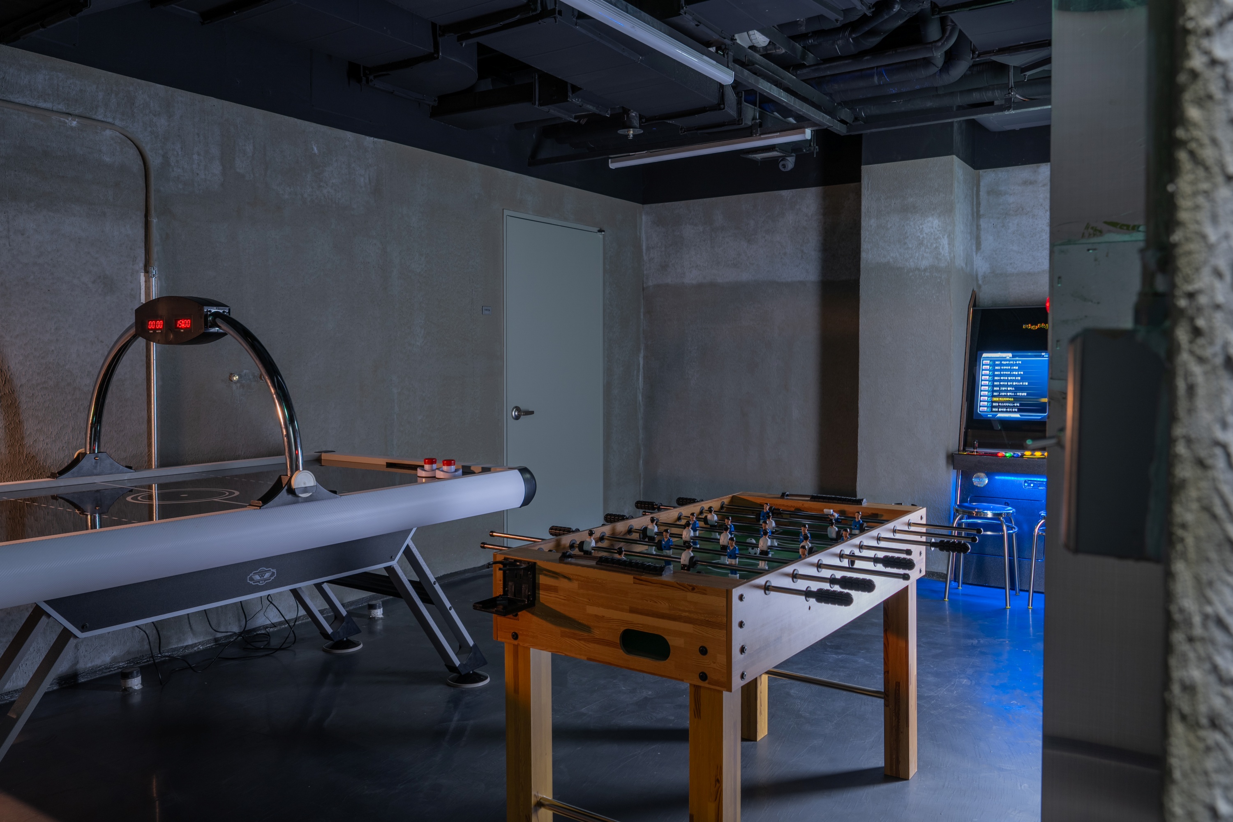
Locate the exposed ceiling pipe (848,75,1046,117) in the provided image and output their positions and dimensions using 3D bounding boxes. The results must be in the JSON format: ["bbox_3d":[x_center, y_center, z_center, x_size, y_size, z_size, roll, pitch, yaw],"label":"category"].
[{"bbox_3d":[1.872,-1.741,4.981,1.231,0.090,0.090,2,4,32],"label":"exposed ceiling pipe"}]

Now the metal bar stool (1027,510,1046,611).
[{"bbox_3d":[2.260,0.739,4.447,0.320,0.457,0.320,2,4,31],"label":"metal bar stool"}]

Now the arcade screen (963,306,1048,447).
[{"bbox_3d":[2.280,-0.180,4.811,0.690,0.800,0.090,2,-9,31],"label":"arcade screen"}]

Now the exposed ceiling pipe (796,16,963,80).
[{"bbox_3d":[1.237,-1.752,4.294,0.786,0.177,0.090,2,4,32],"label":"exposed ceiling pipe"}]

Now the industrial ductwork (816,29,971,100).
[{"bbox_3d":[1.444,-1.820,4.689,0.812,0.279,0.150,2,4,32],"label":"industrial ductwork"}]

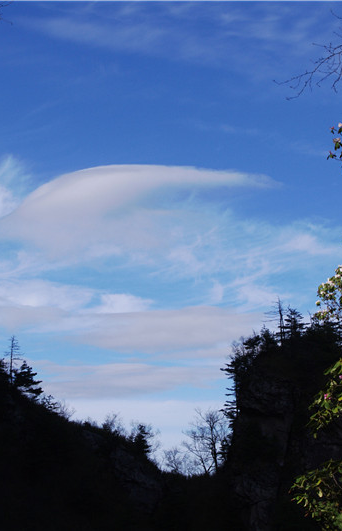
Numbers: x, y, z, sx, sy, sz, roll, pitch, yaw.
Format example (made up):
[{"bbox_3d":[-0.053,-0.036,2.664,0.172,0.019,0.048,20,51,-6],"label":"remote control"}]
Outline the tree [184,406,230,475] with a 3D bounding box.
[{"bbox_3d":[3.918,19.424,120.000,5.100,7.200,4.900,0,-17,0],"label":"tree"}]

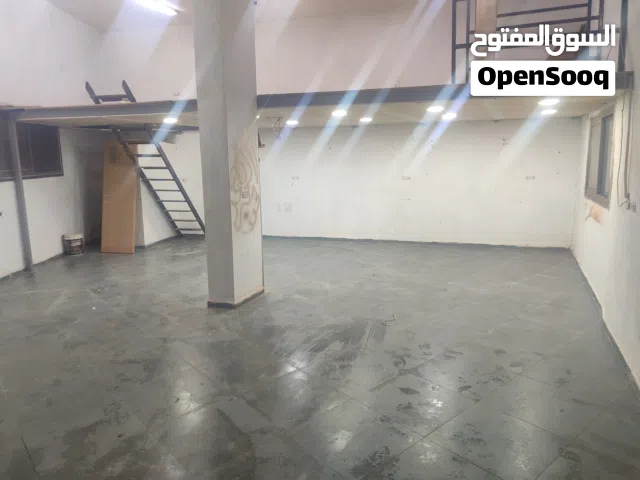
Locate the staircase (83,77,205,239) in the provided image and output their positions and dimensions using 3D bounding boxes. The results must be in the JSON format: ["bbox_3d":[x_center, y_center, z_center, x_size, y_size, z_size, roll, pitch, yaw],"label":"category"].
[{"bbox_3d":[-3.036,-1.260,8.591,0.704,2.842,2.627,2,10,13],"label":"staircase"}]

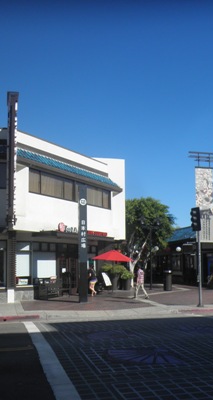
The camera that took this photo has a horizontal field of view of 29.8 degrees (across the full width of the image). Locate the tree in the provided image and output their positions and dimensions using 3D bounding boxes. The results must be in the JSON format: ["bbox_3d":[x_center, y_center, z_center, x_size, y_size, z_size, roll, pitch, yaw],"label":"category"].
[{"bbox_3d":[2.498,2.742,26.319,4.200,6.020,4.200,1,-9,-14],"label":"tree"}]

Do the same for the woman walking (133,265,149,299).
[{"bbox_3d":[1.634,3.920,19.247,0.600,1.590,0.500,-5,-10,26],"label":"woman walking"}]

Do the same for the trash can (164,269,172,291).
[{"bbox_3d":[3.586,4.663,23.160,0.540,1.150,0.540,-1,-9,0],"label":"trash can"}]

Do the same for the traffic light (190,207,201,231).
[{"bbox_3d":[3.566,0.741,16.044,0.340,0.950,0.320,4,-10,-28],"label":"traffic light"}]

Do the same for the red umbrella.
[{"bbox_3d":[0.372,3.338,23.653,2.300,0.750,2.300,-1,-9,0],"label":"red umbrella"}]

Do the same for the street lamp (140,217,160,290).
[{"bbox_3d":[2.730,3.241,24.841,0.800,4.580,1.200,1,-9,-14],"label":"street lamp"}]

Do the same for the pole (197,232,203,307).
[{"bbox_3d":[3.670,2.673,15.750,0.180,2.950,0.180,1,-9,-14],"label":"pole"}]

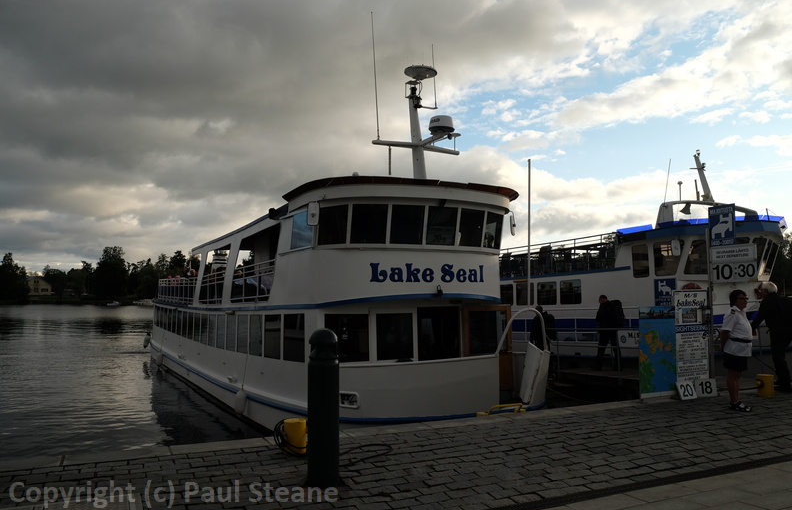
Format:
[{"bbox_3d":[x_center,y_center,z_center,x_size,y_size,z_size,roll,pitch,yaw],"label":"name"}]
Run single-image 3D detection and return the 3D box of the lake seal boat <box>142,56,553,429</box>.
[{"bbox_3d":[-3.666,0.556,19.580,5.600,7.685,21.400,2,-5,-28],"label":"lake seal boat"}]

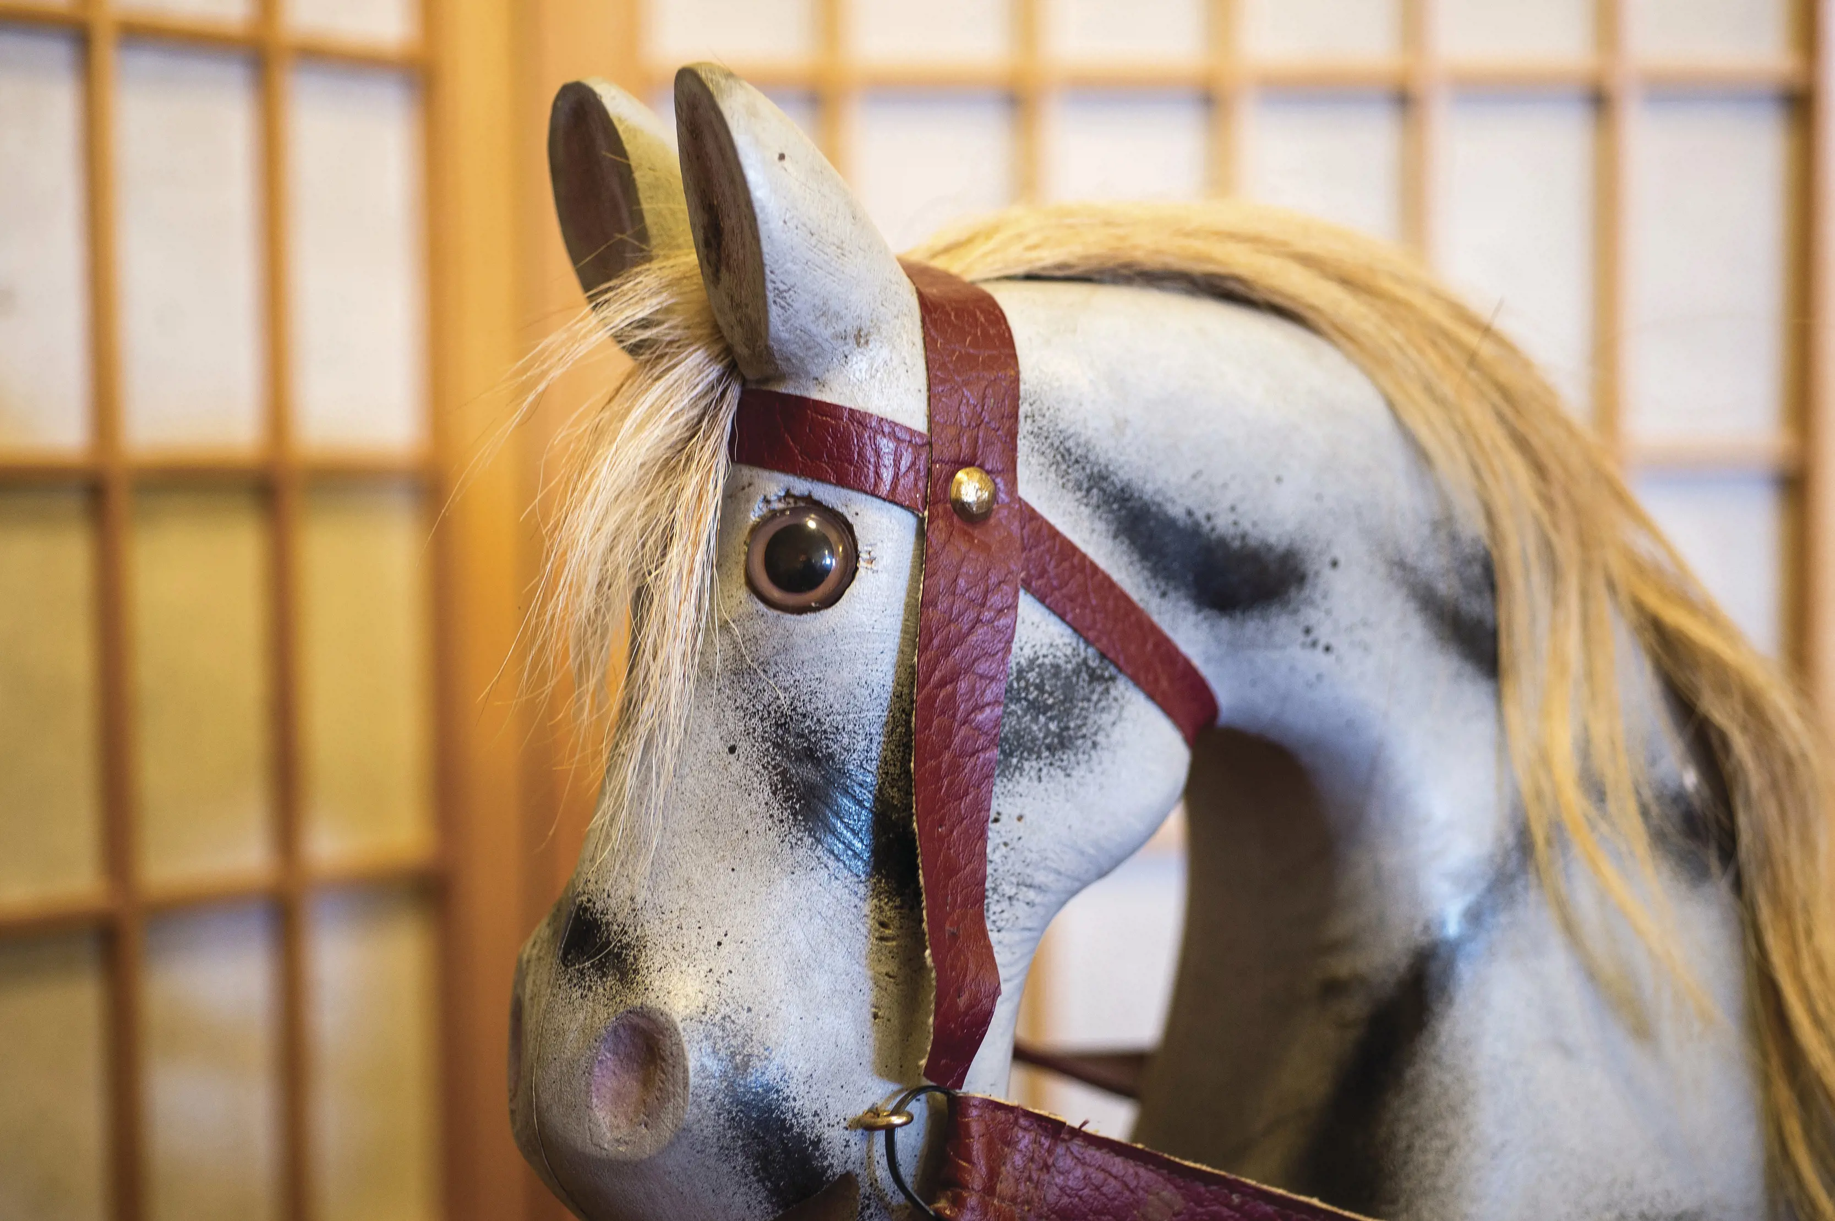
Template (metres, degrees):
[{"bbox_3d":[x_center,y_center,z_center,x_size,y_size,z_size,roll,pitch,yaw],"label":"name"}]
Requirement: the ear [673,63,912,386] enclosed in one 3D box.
[{"bbox_3d":[-0.029,-0.094,0.750,0.045,0.080,0.040,-13,8,-25],"label":"ear"}]

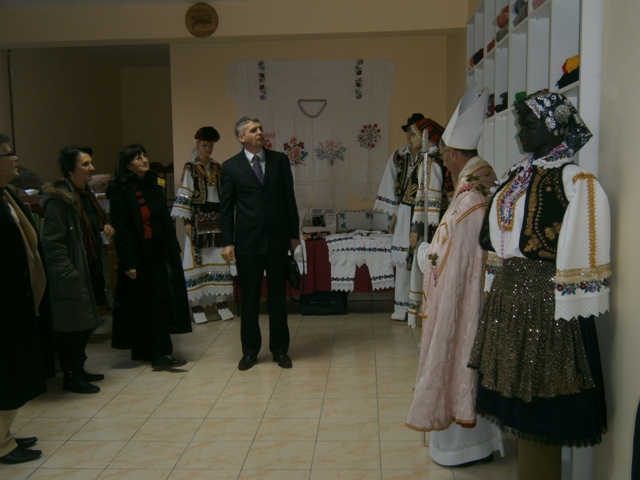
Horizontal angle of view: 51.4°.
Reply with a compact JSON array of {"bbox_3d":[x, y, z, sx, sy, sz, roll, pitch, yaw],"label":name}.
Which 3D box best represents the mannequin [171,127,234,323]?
[{"bbox_3d":[-1.114,-0.155,6.480,0.680,1.870,0.420,-2,6,-14],"label":"mannequin"}]

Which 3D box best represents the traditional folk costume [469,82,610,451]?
[{"bbox_3d":[0.770,0.075,2.345,0.450,1.190,0.540,-3,6,-21],"label":"traditional folk costume"}]

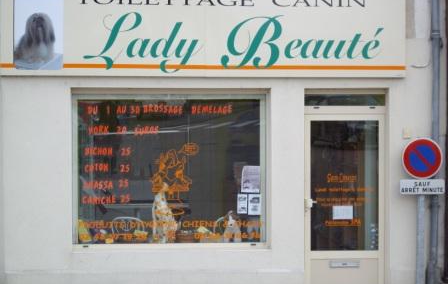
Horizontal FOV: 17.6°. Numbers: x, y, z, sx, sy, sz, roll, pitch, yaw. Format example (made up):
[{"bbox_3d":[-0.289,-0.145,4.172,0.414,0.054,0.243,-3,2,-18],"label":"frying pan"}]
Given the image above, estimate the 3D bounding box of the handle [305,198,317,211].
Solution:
[{"bbox_3d":[0.977,0.706,16.365,0.137,0.135,0.070,0,0,-6],"label":"handle"}]

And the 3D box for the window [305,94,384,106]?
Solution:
[{"bbox_3d":[1.369,-0.471,16.450,0.923,0.136,0.050,0,0,-6],"label":"window"}]

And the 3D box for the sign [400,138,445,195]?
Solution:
[{"bbox_3d":[2.211,0.273,16.123,0.506,0.623,0.040,0,0,-6],"label":"sign"}]

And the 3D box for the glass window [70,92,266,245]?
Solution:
[{"bbox_3d":[-0.602,0.308,16.226,2.176,1.679,0.080,0,0,-6],"label":"glass window"}]

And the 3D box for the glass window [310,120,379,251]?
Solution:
[{"bbox_3d":[1.369,0.494,16.450,0.784,1.475,0.050,0,0,-6],"label":"glass window"}]

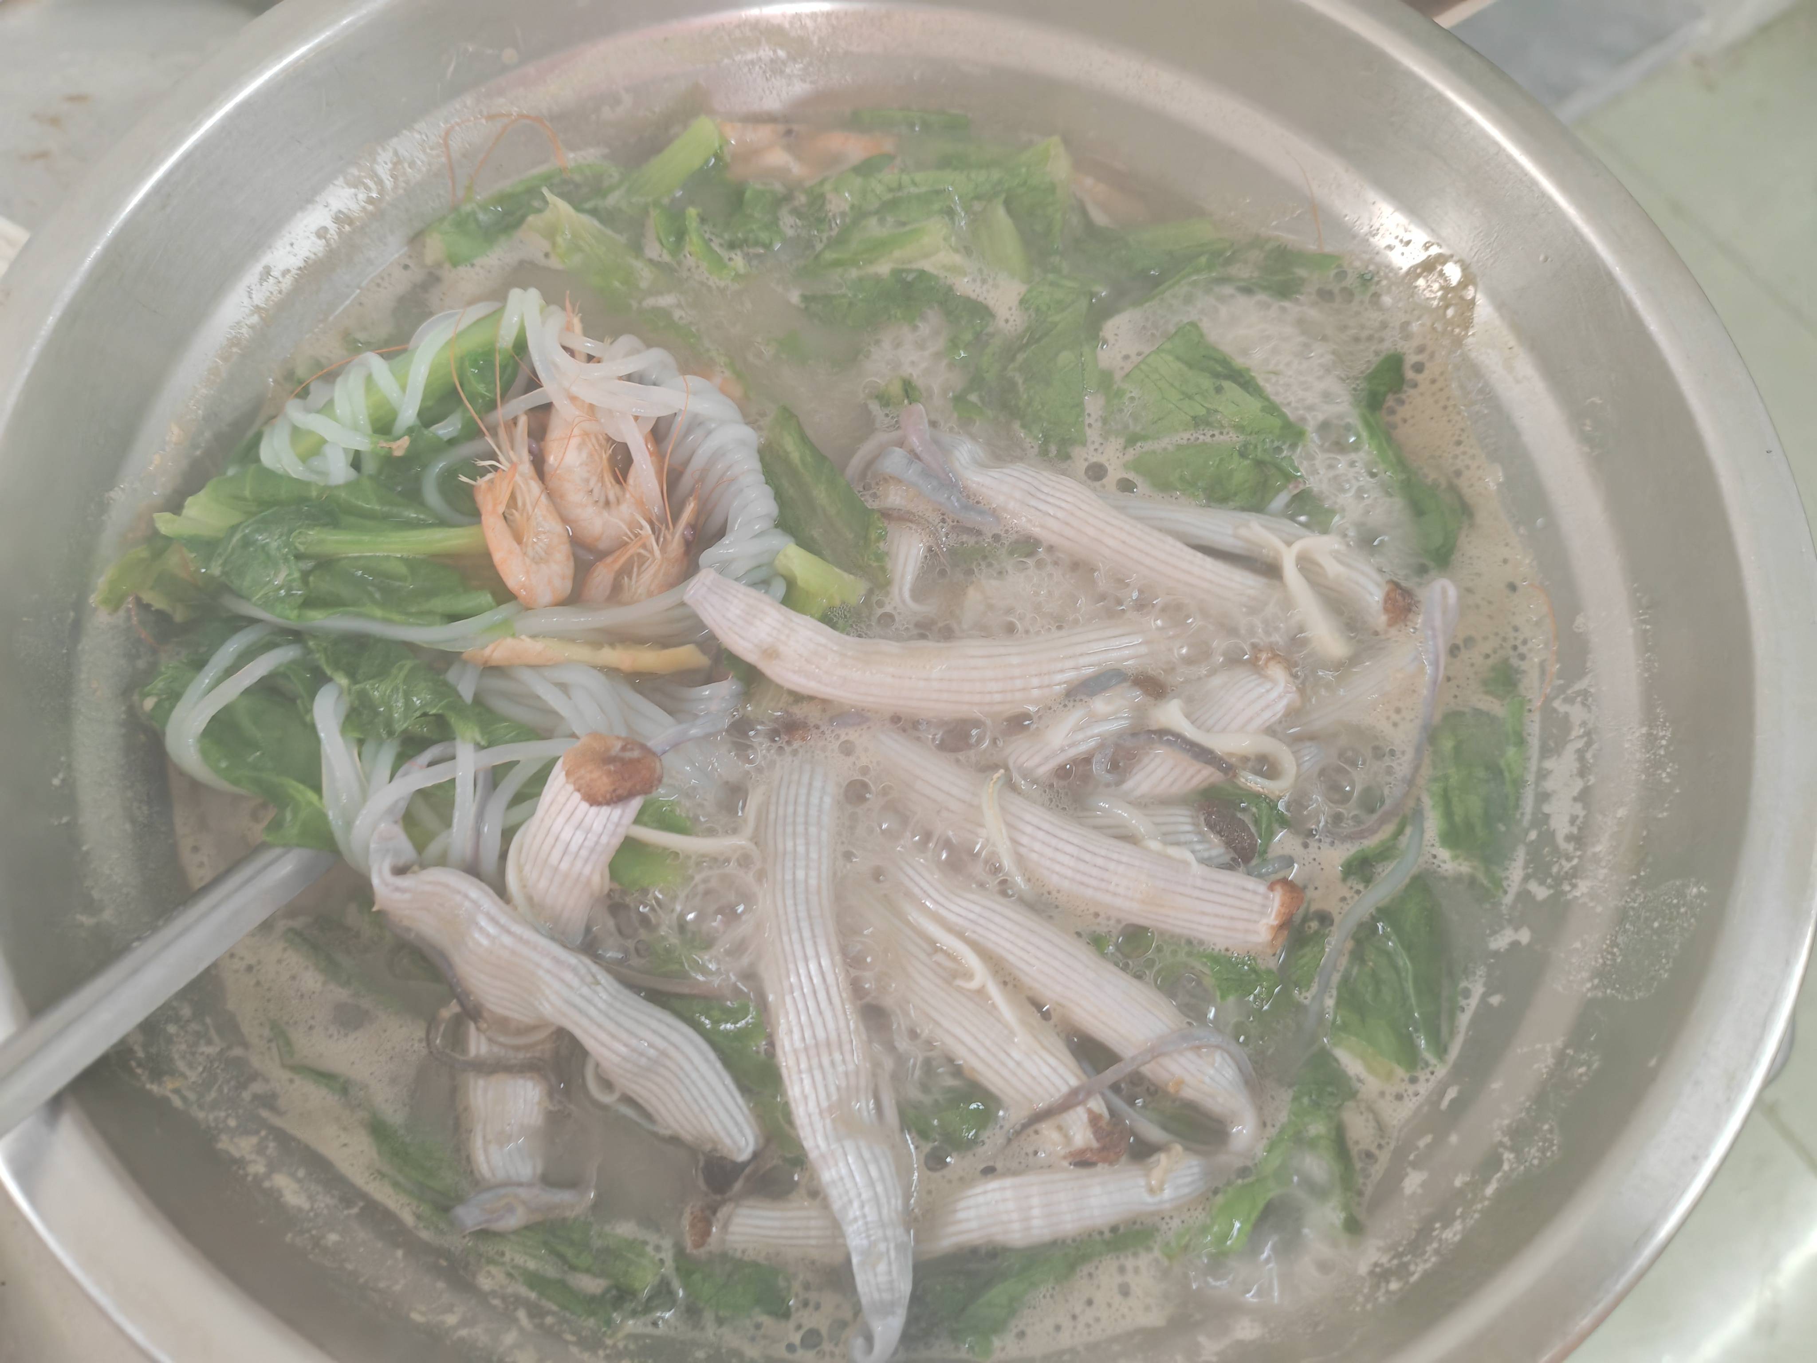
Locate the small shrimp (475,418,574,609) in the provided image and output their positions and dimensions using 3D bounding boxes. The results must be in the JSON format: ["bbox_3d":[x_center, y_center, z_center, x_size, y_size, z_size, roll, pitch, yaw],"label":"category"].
[{"bbox_3d":[-0.083,-0.036,0.306,0.020,0.014,0.042,-7,76,-3],"label":"small shrimp"}]

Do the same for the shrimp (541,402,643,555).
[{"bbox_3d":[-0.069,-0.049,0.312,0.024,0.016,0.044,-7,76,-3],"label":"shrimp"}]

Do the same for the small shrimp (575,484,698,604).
[{"bbox_3d":[-0.059,-0.029,0.308,0.020,0.015,0.035,25,76,5],"label":"small shrimp"}]

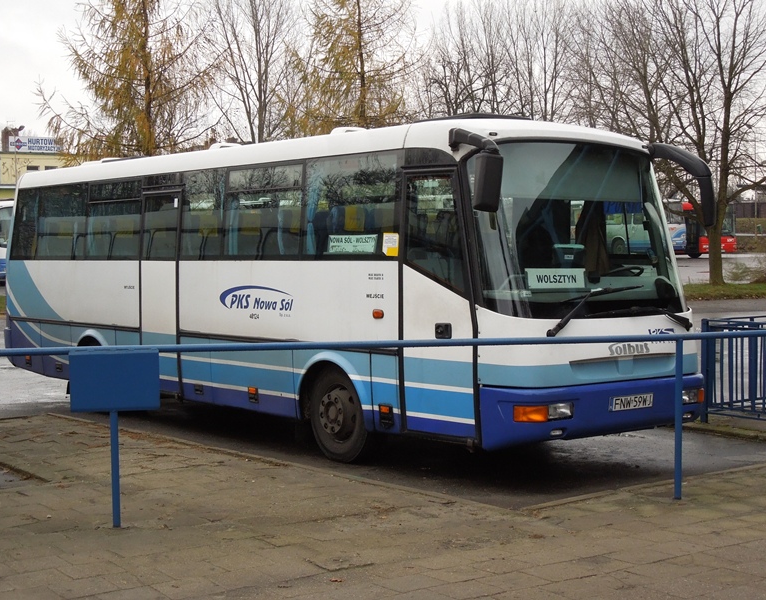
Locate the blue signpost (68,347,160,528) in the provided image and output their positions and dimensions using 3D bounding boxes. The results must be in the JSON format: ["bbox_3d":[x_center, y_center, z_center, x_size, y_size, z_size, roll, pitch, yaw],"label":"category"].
[{"bbox_3d":[-1.646,0.842,7.658,0.550,1.110,0.080,0,2,-14],"label":"blue signpost"}]

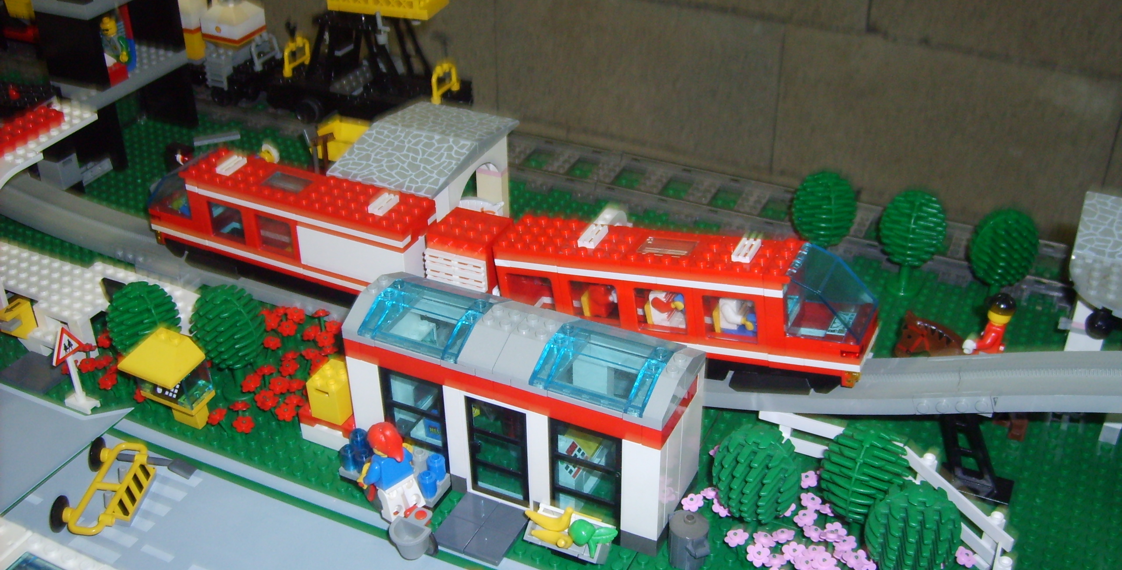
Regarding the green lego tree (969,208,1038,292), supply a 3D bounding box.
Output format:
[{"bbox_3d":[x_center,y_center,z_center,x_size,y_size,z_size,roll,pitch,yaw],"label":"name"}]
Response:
[{"bbox_3d":[0.236,-0.012,0.608,0.035,0.062,0.035,14,35,21],"label":"green lego tree"}]

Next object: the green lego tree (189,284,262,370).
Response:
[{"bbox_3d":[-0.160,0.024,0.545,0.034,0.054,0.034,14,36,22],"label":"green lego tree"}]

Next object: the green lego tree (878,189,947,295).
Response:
[{"bbox_3d":[0.192,-0.024,0.624,0.036,0.060,0.036,14,35,21],"label":"green lego tree"}]

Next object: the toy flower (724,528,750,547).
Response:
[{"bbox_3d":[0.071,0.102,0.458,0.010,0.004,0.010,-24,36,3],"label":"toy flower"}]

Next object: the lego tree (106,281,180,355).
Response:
[{"bbox_3d":[-0.200,0.026,0.547,0.035,0.062,0.035,14,35,21],"label":"lego tree"}]

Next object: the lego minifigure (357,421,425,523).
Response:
[{"bbox_3d":[-0.072,0.078,0.486,0.025,0.043,0.018,-23,28,-31],"label":"lego minifigure"}]

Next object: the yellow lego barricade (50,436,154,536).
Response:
[{"bbox_3d":[-0.195,0.087,0.490,0.029,0.016,0.059,3,31,3],"label":"yellow lego barricade"}]

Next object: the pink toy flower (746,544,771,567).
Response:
[{"bbox_3d":[0.079,0.108,0.452,0.010,0.004,0.009,0,53,0],"label":"pink toy flower"}]

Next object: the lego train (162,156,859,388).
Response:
[{"bbox_3d":[-0.044,-0.011,0.565,0.396,0.074,0.036,12,35,24],"label":"lego train"}]

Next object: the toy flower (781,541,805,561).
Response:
[{"bbox_3d":[0.093,0.107,0.454,0.010,0.004,0.009,0,59,12],"label":"toy flower"}]

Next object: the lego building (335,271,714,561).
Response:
[{"bbox_3d":[-0.016,0.050,0.492,0.146,0.083,0.049,14,36,22],"label":"lego building"}]

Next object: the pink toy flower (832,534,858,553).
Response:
[{"bbox_3d":[0.115,0.104,0.458,0.010,0.004,0.009,0,39,26],"label":"pink toy flower"}]

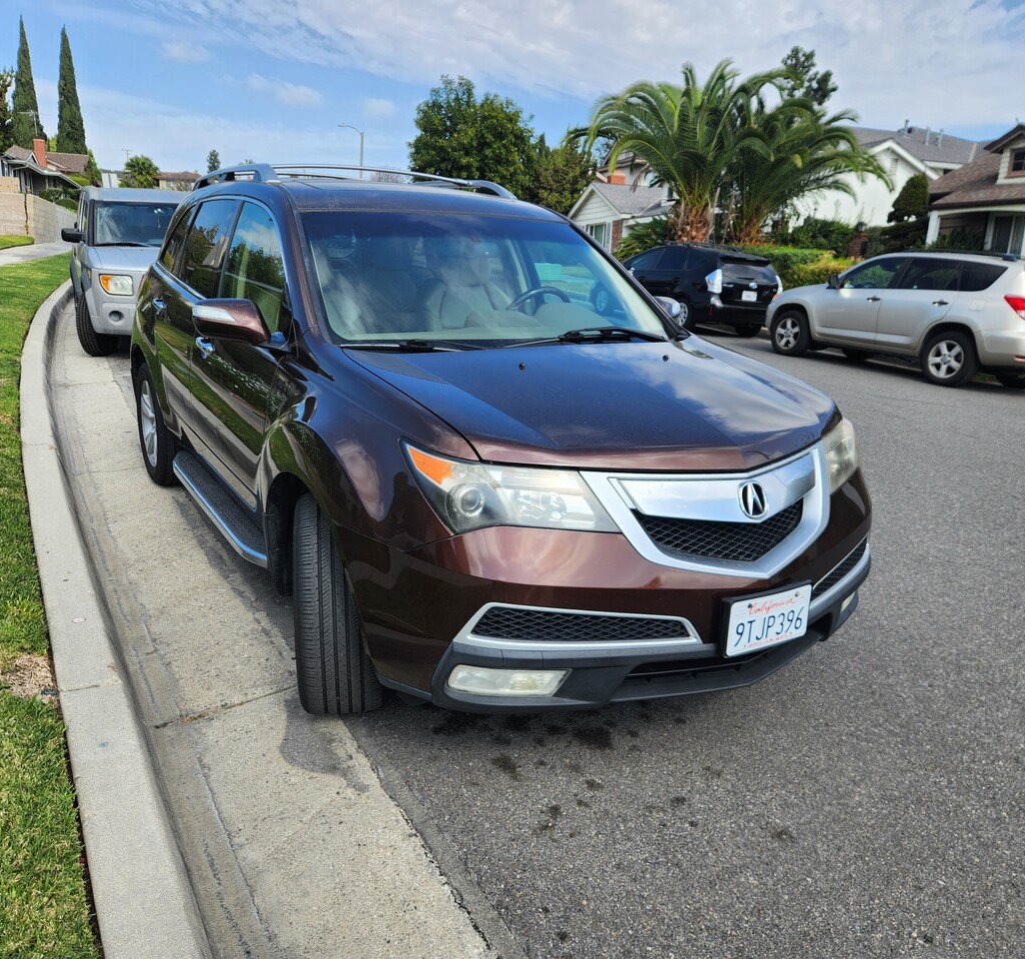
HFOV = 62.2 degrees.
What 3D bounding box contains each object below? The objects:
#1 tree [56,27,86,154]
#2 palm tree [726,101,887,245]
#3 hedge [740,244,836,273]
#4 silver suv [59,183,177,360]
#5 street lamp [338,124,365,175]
[{"bbox_3d":[-31.079,-24.962,59.639,2.000,12.273,2.000,-6,18,-30],"label":"tree"},{"bbox_3d":[7.753,-8.340,24.645,5.200,4.865,5.200,8,16,17],"label":"palm tree"},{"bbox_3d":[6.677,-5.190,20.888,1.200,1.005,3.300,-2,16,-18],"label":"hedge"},{"bbox_3d":[-4.400,-2.630,10.480,1.850,1.790,4.290,-6,18,-28],"label":"silver suv"},{"bbox_3d":[-12.538,-22.847,66.131,1.900,8.936,0.350,2,15,-1],"label":"street lamp"}]

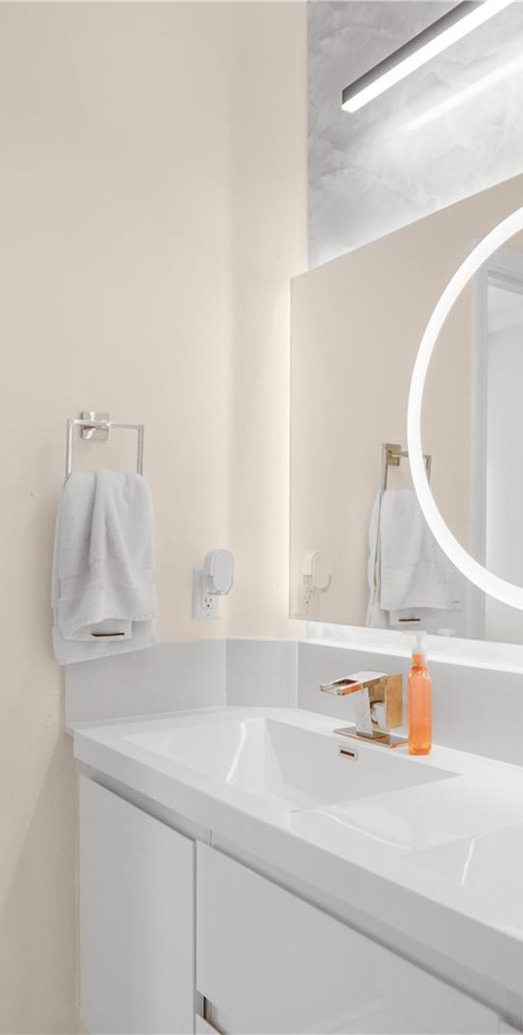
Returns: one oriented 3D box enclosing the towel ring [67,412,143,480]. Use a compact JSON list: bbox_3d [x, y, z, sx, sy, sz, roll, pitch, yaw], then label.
[{"bbox_3d":[-0.320,-0.144,1.566,0.160,0.140,0.065,1,-2,-34],"label":"towel ring"}]

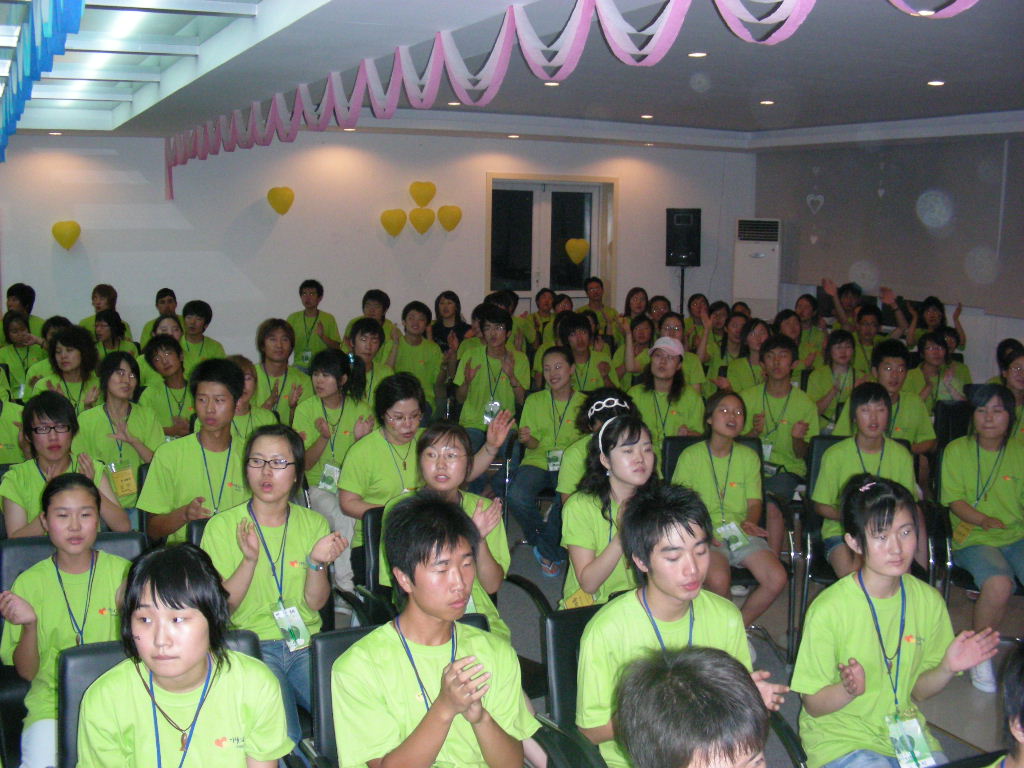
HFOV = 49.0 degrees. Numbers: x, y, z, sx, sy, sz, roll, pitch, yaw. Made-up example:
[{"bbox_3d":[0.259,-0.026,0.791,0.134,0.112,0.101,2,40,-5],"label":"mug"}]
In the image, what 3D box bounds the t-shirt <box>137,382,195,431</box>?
[{"bbox_3d":[-1.733,0.219,5.736,0.410,0.480,0.250,-2,9,-17],"label":"t-shirt"}]

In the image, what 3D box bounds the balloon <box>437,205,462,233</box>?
[{"bbox_3d":[-0.653,-1.730,11.750,0.250,0.280,0.130,-3,10,-25],"label":"balloon"}]

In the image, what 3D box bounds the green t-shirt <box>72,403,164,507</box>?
[{"bbox_3d":[-1.772,0.345,5.071,0.440,0.530,0.270,-1,9,-18],"label":"green t-shirt"}]

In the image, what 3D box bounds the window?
[{"bbox_3d":[0.414,-1.561,12.400,1.460,1.420,0.150,-3,10,-25],"label":"window"}]

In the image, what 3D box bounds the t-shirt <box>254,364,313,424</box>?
[{"bbox_3d":[-1.207,0.146,5.887,0.410,0.490,0.250,0,9,-10],"label":"t-shirt"}]

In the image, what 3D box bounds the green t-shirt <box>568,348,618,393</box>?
[{"bbox_3d":[0.439,0.009,6.900,0.430,0.480,0.270,0,9,-12],"label":"green t-shirt"}]

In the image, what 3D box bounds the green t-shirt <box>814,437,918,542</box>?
[{"bbox_3d":[1.434,0.444,4.585,0.410,0.460,0.250,3,9,9],"label":"green t-shirt"}]

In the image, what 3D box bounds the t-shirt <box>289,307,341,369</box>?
[{"bbox_3d":[-1.535,-0.339,8.736,0.410,0.480,0.240,1,9,-4],"label":"t-shirt"}]

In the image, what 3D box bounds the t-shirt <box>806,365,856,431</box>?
[{"bbox_3d":[1.992,0.107,6.900,0.420,0.480,0.270,1,9,-5],"label":"t-shirt"}]

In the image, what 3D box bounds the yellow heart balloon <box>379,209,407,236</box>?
[{"bbox_3d":[-1.120,-1.529,10.640,0.255,0.270,0.150,-3,10,-25],"label":"yellow heart balloon"}]

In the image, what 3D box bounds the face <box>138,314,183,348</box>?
[{"bbox_3d":[-2.115,-0.322,6.900,0.160,0.210,0.170,-2,9,-20],"label":"face"}]

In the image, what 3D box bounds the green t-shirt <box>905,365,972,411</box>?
[{"bbox_3d":[2.656,0.115,7.000,0.430,0.480,0.270,1,9,-2],"label":"green t-shirt"}]

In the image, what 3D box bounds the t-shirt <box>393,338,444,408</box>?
[{"bbox_3d":[-0.604,-0.054,7.187,0.390,0.490,0.240,1,9,-2],"label":"t-shirt"}]

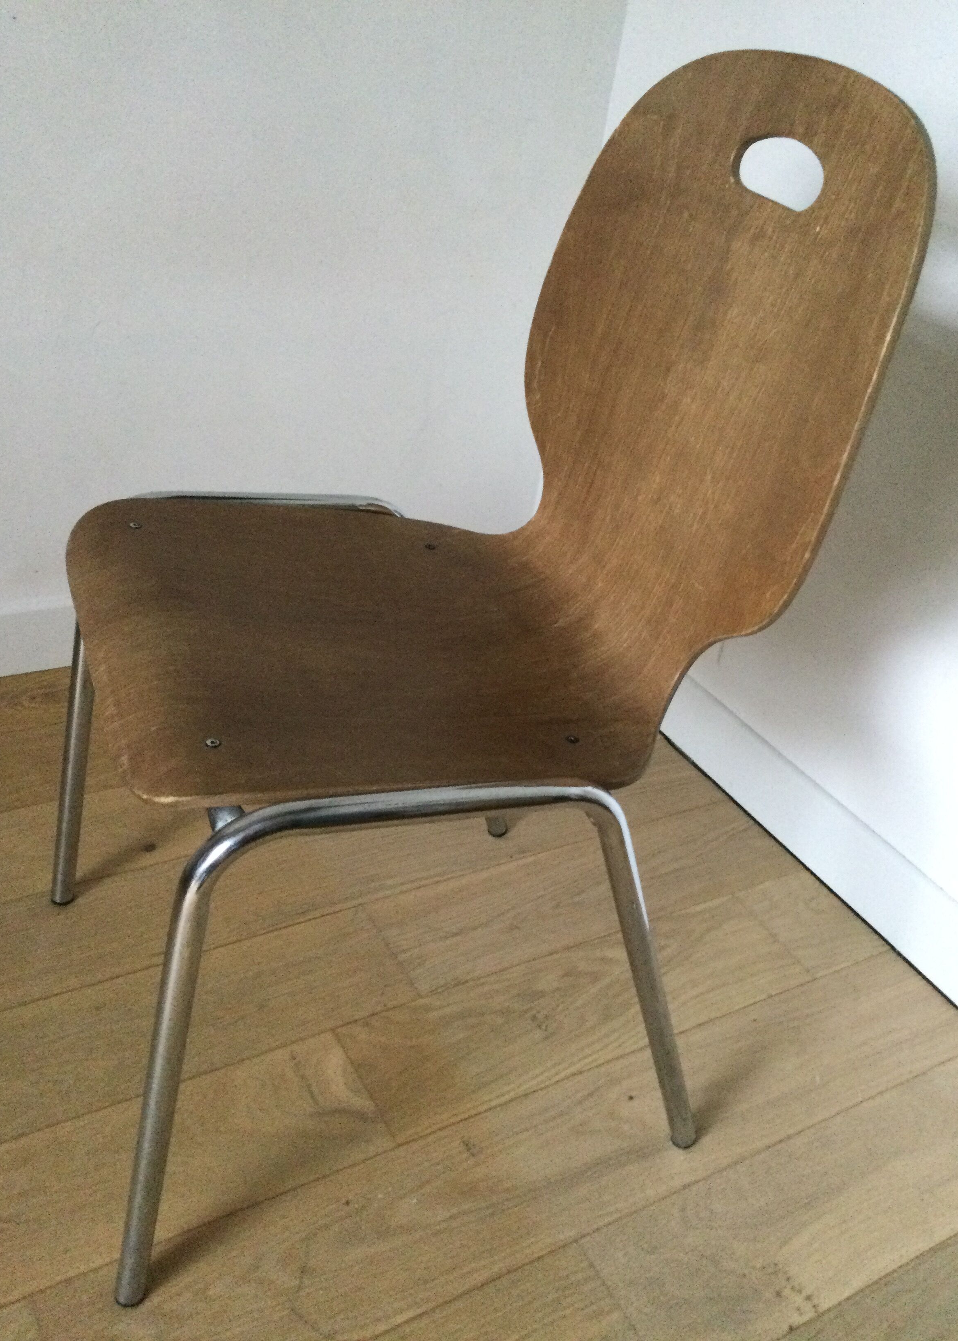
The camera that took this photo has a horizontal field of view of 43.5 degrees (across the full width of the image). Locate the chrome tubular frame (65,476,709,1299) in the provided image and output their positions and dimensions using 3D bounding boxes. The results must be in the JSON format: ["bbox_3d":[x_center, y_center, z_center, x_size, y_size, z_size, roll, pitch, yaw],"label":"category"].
[{"bbox_3d":[-0.085,0.138,1.019,0.500,0.446,0.452,-6,35,-23],"label":"chrome tubular frame"}]

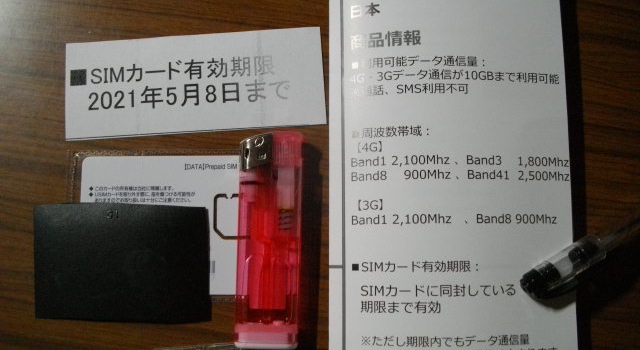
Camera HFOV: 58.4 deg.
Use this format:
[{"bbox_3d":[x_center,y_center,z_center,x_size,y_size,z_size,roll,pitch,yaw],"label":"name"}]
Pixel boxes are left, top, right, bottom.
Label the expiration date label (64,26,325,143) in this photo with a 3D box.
[{"bbox_3d":[-0.051,-0.037,0.231,0.105,0.001,0.040,-3,83,1],"label":"expiration date label"}]

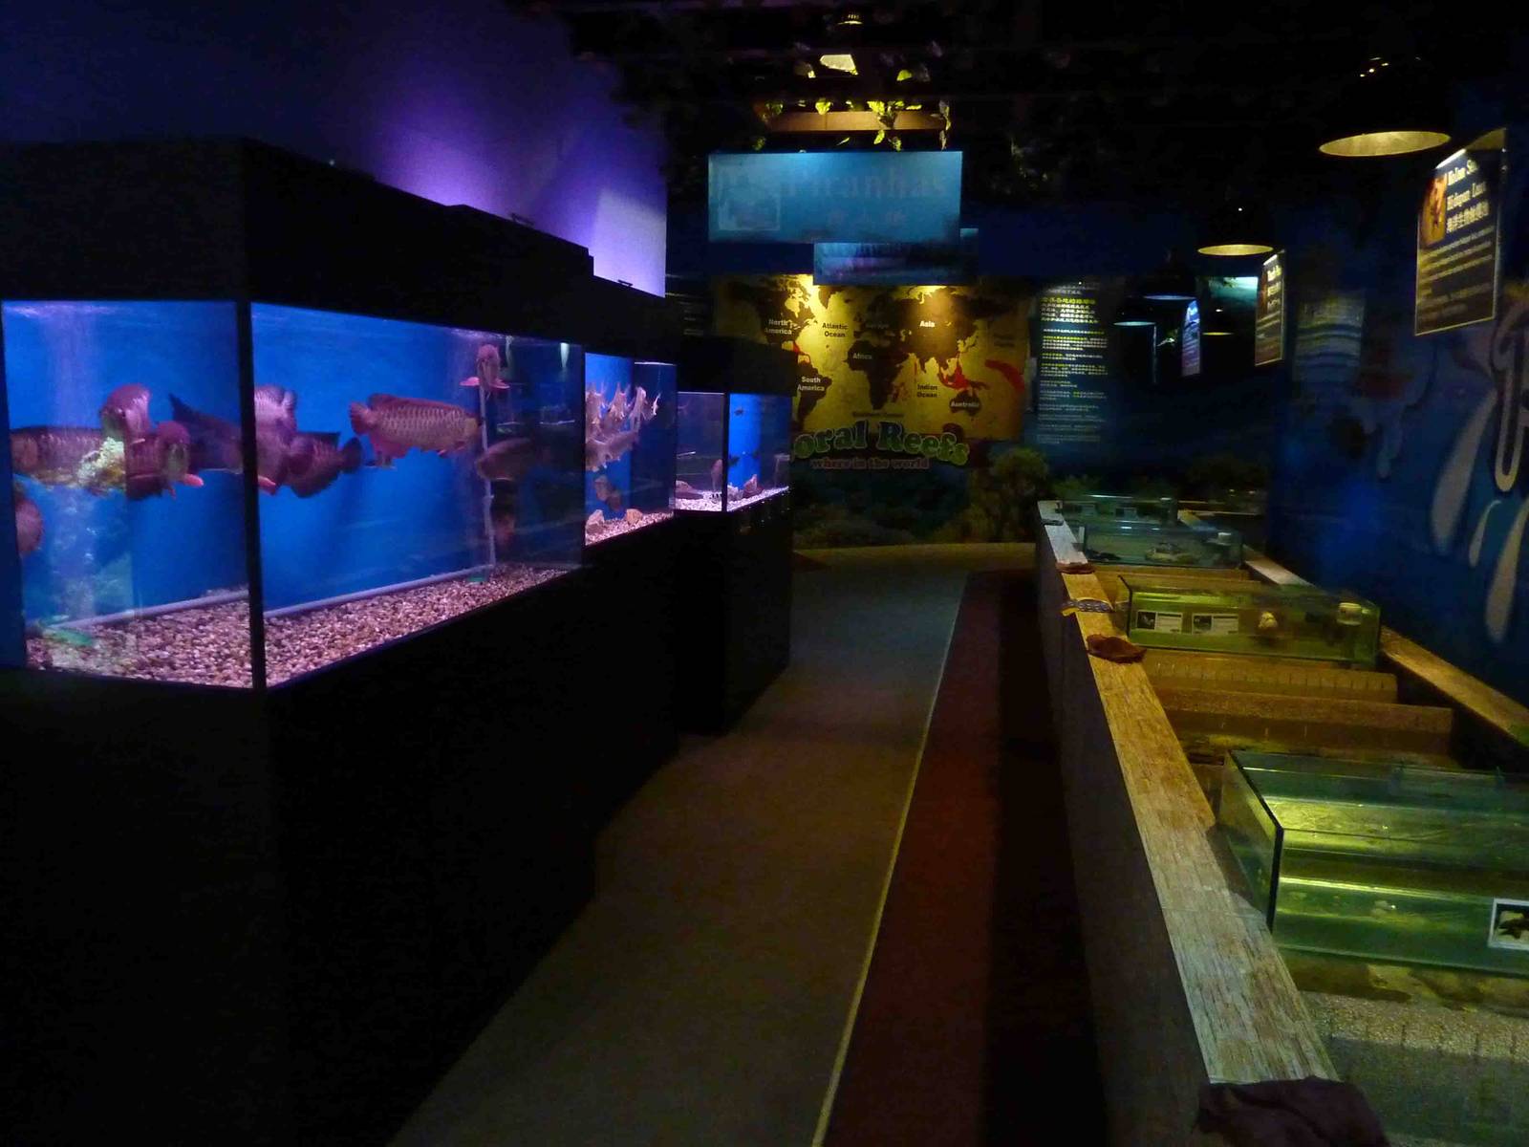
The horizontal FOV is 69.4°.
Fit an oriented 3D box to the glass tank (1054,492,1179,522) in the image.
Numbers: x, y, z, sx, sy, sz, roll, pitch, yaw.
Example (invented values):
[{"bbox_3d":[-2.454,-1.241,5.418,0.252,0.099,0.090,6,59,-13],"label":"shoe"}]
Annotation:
[{"bbox_3d":[2.661,-0.495,8.307,0.828,0.180,0.410,3,9,12],"label":"glass tank"}]

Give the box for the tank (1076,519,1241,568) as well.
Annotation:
[{"bbox_3d":[2.192,-0.169,6.140,0.805,0.188,0.410,3,9,12],"label":"tank"}]

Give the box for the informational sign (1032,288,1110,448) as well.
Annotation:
[{"bbox_3d":[3.321,-2.242,11.959,0.788,1.743,0.020,3,9,12],"label":"informational sign"}]

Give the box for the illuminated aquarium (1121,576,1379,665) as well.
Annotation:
[{"bbox_3d":[1.725,0.155,3.994,0.800,0.192,0.410,3,9,12],"label":"illuminated aquarium"}]

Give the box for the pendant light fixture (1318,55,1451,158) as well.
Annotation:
[{"bbox_3d":[1.518,-1.150,2.686,0.295,0.207,0.295,3,9,12],"label":"pendant light fixture"}]

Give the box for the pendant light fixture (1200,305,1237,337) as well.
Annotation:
[{"bbox_3d":[3.862,-2.133,9.373,0.295,0.207,0.295,3,9,12],"label":"pendant light fixture"}]

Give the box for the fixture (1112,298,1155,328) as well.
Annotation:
[{"bbox_3d":[2.838,-2.012,8.454,0.295,0.207,0.295,3,9,12],"label":"fixture"}]

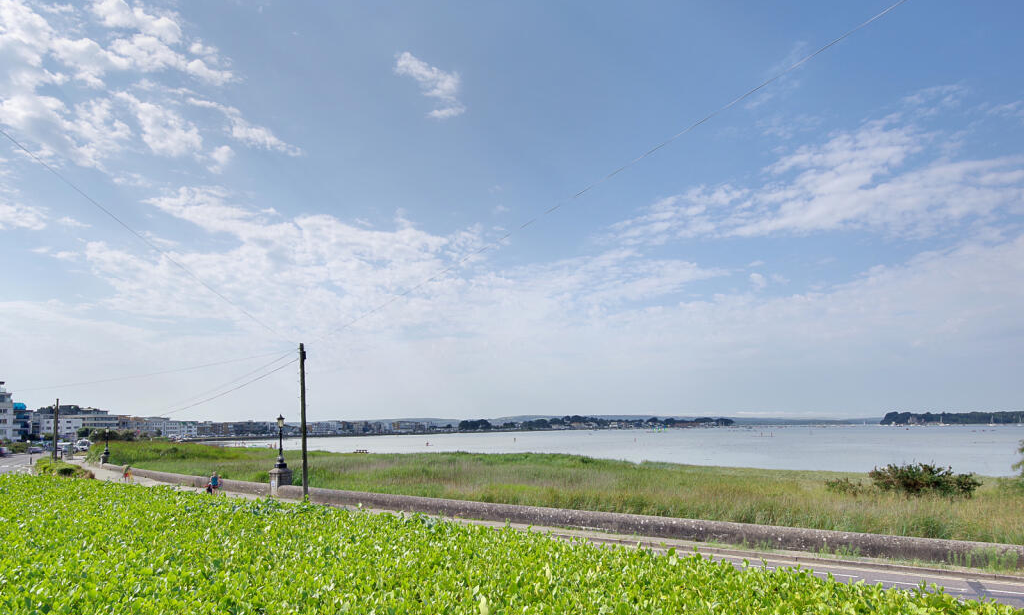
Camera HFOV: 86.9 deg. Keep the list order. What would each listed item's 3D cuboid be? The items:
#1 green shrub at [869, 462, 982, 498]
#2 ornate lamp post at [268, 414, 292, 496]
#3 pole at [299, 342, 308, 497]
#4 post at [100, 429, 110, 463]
[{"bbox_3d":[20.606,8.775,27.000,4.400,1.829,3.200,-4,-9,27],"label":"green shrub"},{"bbox_3d":[-12.918,8.279,30.200,0.860,4.498,0.860,-6,-10,38],"label":"ornate lamp post"},{"bbox_3d":[-10.917,5.975,28.300,0.320,8.238,0.320,-6,-10,38],"label":"pole"},{"bbox_3d":[-45.351,15.580,60.300,0.860,4.403,0.860,-6,-10,38],"label":"post"}]

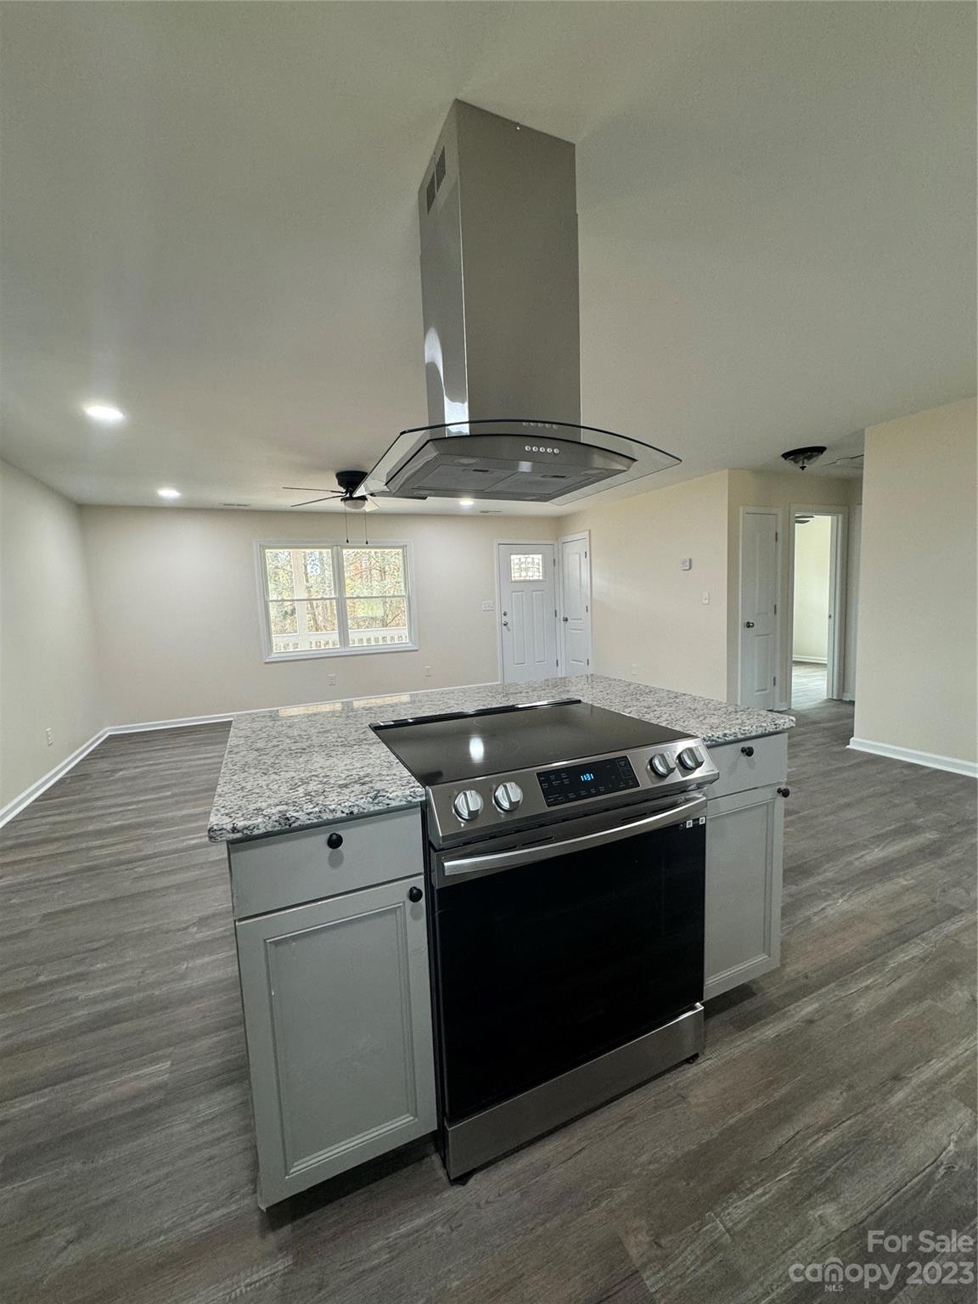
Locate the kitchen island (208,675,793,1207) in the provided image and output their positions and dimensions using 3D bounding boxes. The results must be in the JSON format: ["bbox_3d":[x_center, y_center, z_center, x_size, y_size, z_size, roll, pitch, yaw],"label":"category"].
[{"bbox_3d":[0.029,0.676,1.820,1.610,0.920,1.125,-5,7,-24],"label":"kitchen island"}]

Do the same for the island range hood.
[{"bbox_3d":[0.030,-0.873,1.430,0.750,0.810,0.630,-5,7,-24],"label":"island range hood"}]

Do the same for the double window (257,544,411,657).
[{"bbox_3d":[-1.866,-0.668,6.669,1.860,1.410,0.110,-5,7,-24],"label":"double window"}]

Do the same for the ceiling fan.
[{"bbox_3d":[-1.198,-1.417,4.679,1.280,0.310,1.280,-5,7,-24],"label":"ceiling fan"}]

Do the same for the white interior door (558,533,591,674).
[{"bbox_3d":[1.270,-0.570,7.596,0.090,2.090,0.780,-5,7,-24],"label":"white interior door"}]

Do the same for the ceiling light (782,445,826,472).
[{"bbox_3d":[2.705,-1.640,4.523,0.336,0.145,0.336,-5,7,-24],"label":"ceiling light"}]

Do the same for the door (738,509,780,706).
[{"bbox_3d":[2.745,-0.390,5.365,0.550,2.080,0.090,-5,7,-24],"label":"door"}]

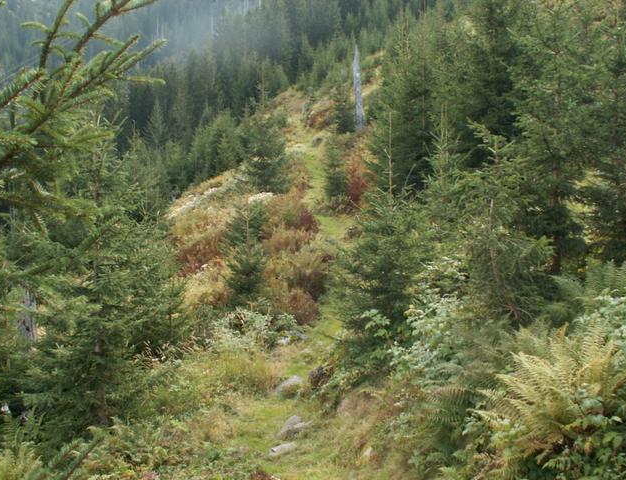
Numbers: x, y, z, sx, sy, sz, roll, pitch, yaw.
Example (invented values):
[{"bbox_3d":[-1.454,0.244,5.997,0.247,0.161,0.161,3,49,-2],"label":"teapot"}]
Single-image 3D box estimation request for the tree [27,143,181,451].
[{"bbox_3d":[-2.202,0.573,6.800,1.631,3.204,1.631,0,2,0],"label":"tree"}]

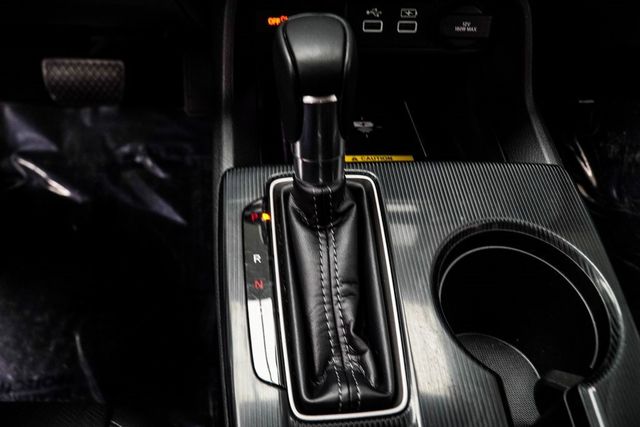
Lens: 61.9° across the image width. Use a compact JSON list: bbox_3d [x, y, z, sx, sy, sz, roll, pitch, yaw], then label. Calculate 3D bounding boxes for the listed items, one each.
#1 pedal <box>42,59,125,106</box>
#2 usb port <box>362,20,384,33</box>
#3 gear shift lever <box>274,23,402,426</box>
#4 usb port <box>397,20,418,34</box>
[{"bbox_3d":[-0.342,-0.191,0.779,0.109,0.064,0.025,-1,23,-9],"label":"pedal"},{"bbox_3d":[0.041,-0.148,0.419,0.016,0.009,0.010,-1,39,-9],"label":"usb port"},{"bbox_3d":[0.014,0.001,0.282,0.069,0.142,0.168,-1,51,-9],"label":"gear shift lever"},{"bbox_3d":[0.068,-0.149,0.422,0.016,0.009,0.010,-1,39,-9],"label":"usb port"}]

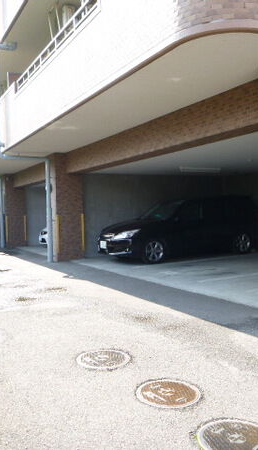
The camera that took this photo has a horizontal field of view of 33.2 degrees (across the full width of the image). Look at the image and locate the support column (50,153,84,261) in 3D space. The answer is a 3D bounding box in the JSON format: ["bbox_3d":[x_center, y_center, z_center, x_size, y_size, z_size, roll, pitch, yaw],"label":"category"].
[{"bbox_3d":[-1.728,-0.463,11.823,0.750,2.800,0.735,-2,1,-29],"label":"support column"}]

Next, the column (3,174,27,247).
[{"bbox_3d":[-4.516,-0.511,16.963,0.770,2.790,0.740,-2,1,-29],"label":"column"}]

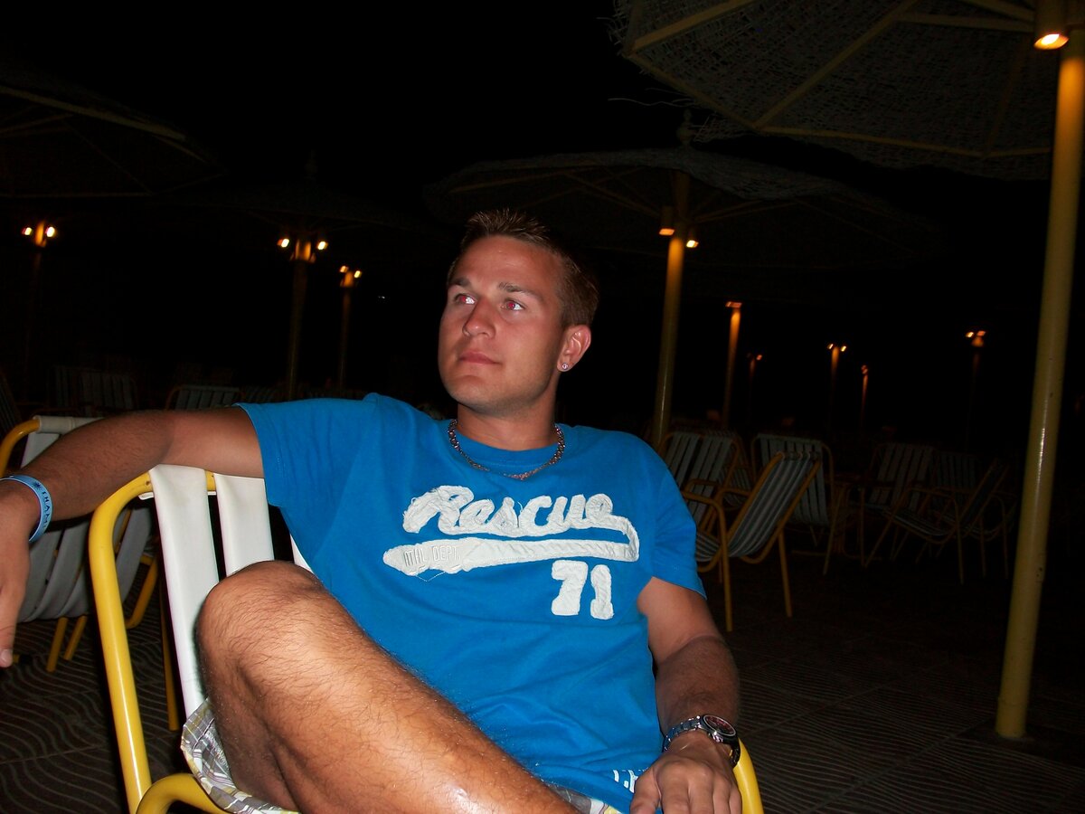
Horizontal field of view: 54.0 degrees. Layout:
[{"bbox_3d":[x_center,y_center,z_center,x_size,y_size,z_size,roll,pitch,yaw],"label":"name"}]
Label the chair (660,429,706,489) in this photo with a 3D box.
[{"bbox_3d":[0.694,0.549,6.005,0.580,0.820,0.750,7,2,37],"label":"chair"}]

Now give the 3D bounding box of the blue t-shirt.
[{"bbox_3d":[-0.082,0.239,1.290,0.510,0.540,0.290,-2,-18,-6],"label":"blue t-shirt"}]

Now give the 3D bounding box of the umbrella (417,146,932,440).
[{"bbox_3d":[0.756,-0.365,6.403,3.074,2.629,3.074,5,2,0],"label":"umbrella"}]

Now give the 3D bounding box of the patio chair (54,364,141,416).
[{"bbox_3d":[-3.522,0.093,8.283,0.580,0.820,0.750,6,2,20],"label":"patio chair"}]

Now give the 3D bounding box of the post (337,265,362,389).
[{"bbox_3d":[-2.195,-0.520,11.656,0.260,2.099,0.260,5,2,0],"label":"post"}]

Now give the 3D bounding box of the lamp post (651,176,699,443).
[{"bbox_3d":[0.742,-0.217,6.408,0.260,2.332,0.260,5,2,0],"label":"lamp post"}]

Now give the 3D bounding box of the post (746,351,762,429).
[{"bbox_3d":[4.321,-0.195,22.252,0.280,2.067,0.280,5,2,0],"label":"post"}]

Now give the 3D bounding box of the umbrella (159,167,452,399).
[{"bbox_3d":[-2.078,-0.709,8.893,2.915,2.650,2.915,5,2,0],"label":"umbrella"}]

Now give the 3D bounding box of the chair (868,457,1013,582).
[{"bbox_3d":[2.596,0.700,6.958,0.750,0.820,0.580,7,2,38],"label":"chair"}]

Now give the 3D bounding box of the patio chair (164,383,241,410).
[{"bbox_3d":[-2.364,0.232,7.170,0.580,0.820,0.750,4,2,-30],"label":"patio chair"}]

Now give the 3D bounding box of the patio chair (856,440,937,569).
[{"bbox_3d":[2.492,0.674,7.541,0.580,0.820,0.750,6,2,30],"label":"patio chair"}]

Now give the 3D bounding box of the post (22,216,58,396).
[{"bbox_3d":[-5.118,-0.794,10.595,0.280,2.162,0.280,5,2,0],"label":"post"}]

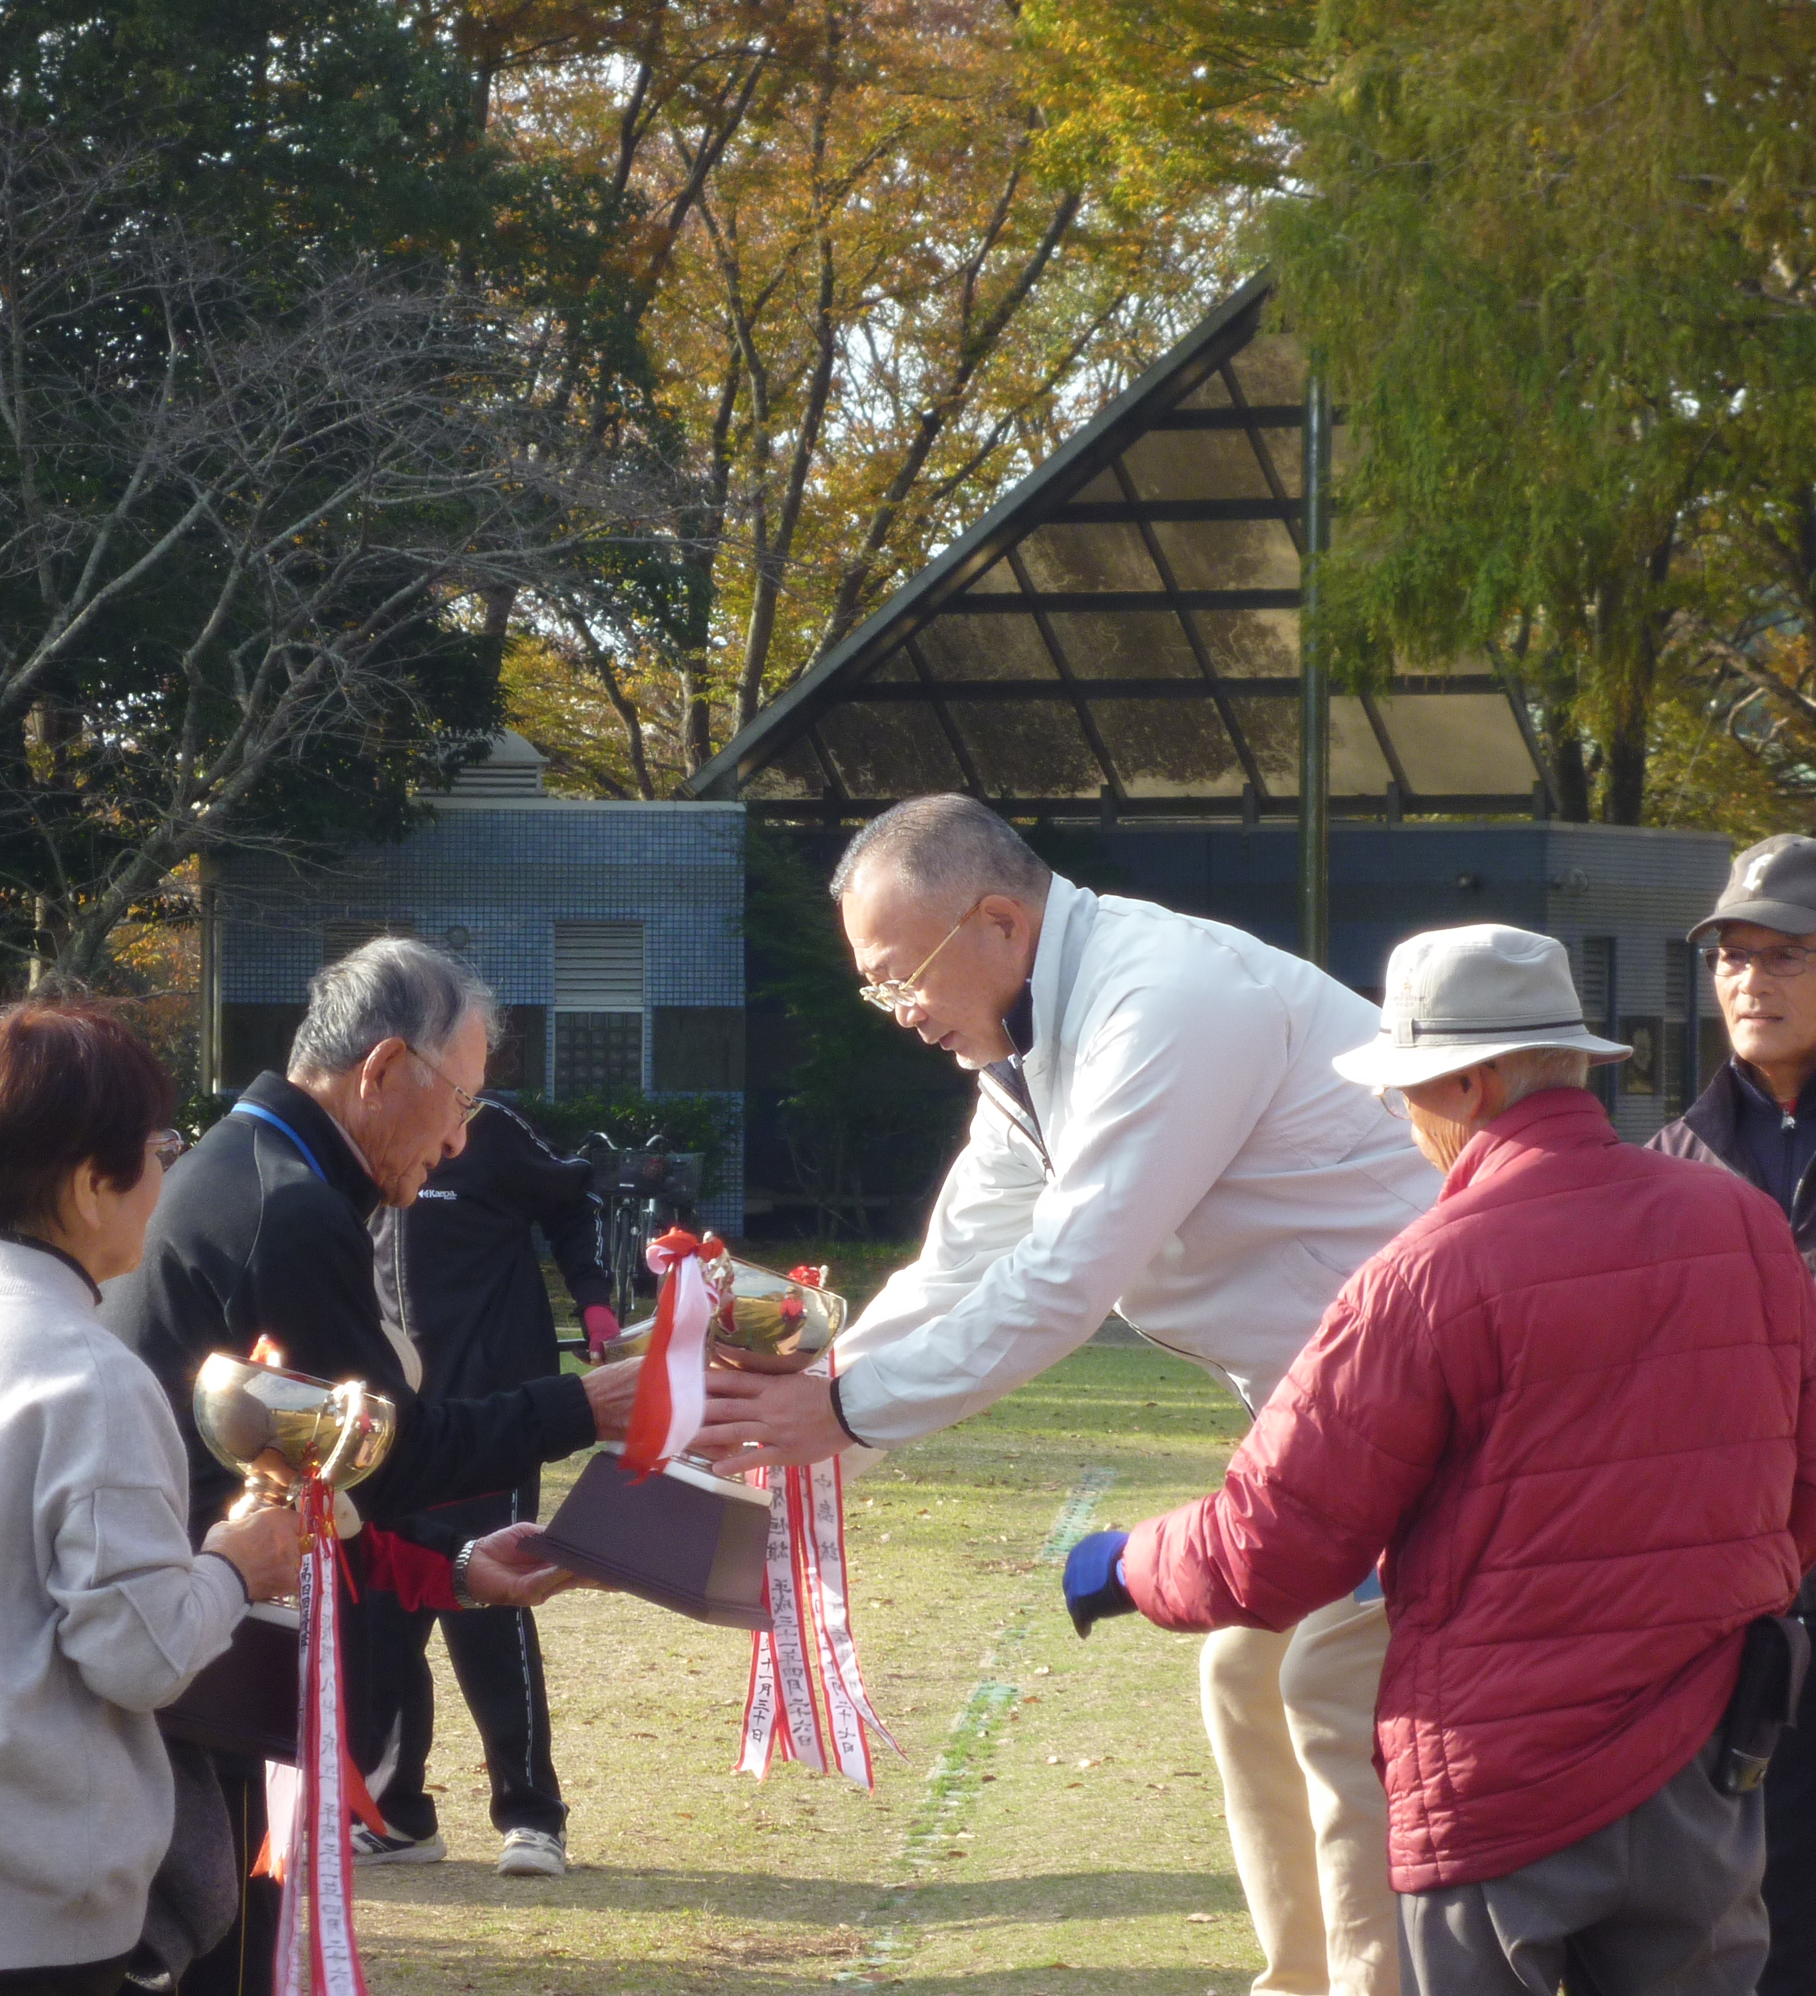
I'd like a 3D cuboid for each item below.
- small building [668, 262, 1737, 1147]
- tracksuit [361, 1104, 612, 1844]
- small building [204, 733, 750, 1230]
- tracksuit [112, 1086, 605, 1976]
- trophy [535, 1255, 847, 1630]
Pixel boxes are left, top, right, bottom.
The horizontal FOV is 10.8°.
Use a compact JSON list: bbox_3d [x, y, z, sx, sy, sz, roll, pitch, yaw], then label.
[{"bbox_3d":[1.480,-1.750,73.300,7.300,6.950,7.300,0,0,27],"label":"small building"},{"bbox_3d":[-0.810,0.815,16.600,0.530,1.285,0.340,0,0,37],"label":"tracksuit"},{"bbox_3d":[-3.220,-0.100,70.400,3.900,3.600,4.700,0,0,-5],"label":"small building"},{"bbox_3d":[-0.526,0.735,8.850,0.500,1.330,0.480,0,0,-18],"label":"tracksuit"},{"bbox_3d":[-0.188,0.390,8.800,0.190,0.310,0.210,22,4,19],"label":"trophy"}]

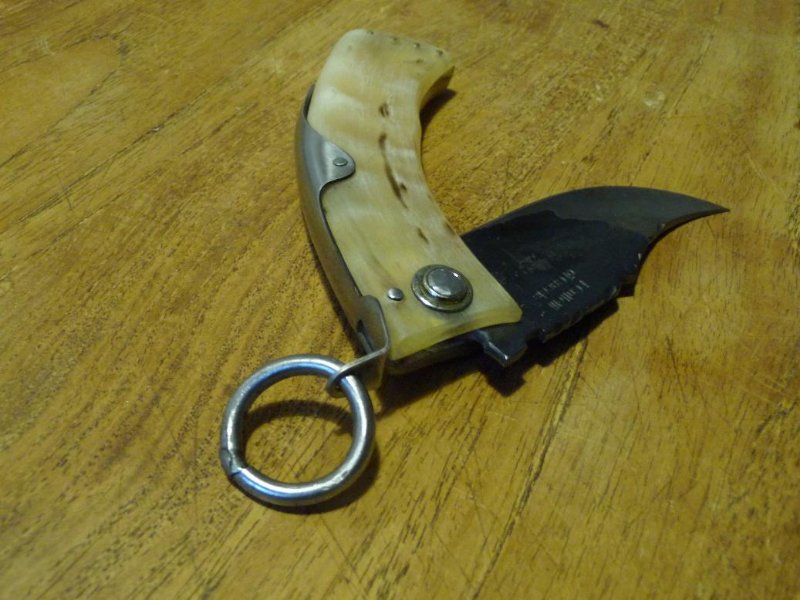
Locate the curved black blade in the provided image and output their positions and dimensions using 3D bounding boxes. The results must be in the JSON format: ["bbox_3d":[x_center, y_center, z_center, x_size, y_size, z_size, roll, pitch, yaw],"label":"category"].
[{"bbox_3d":[0.044,-0.010,0.198,0.084,0.005,0.037,-20,50,-29],"label":"curved black blade"}]

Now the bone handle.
[{"bbox_3d":[-0.002,-0.029,0.207,0.041,0.014,0.125,2,43,-9],"label":"bone handle"}]

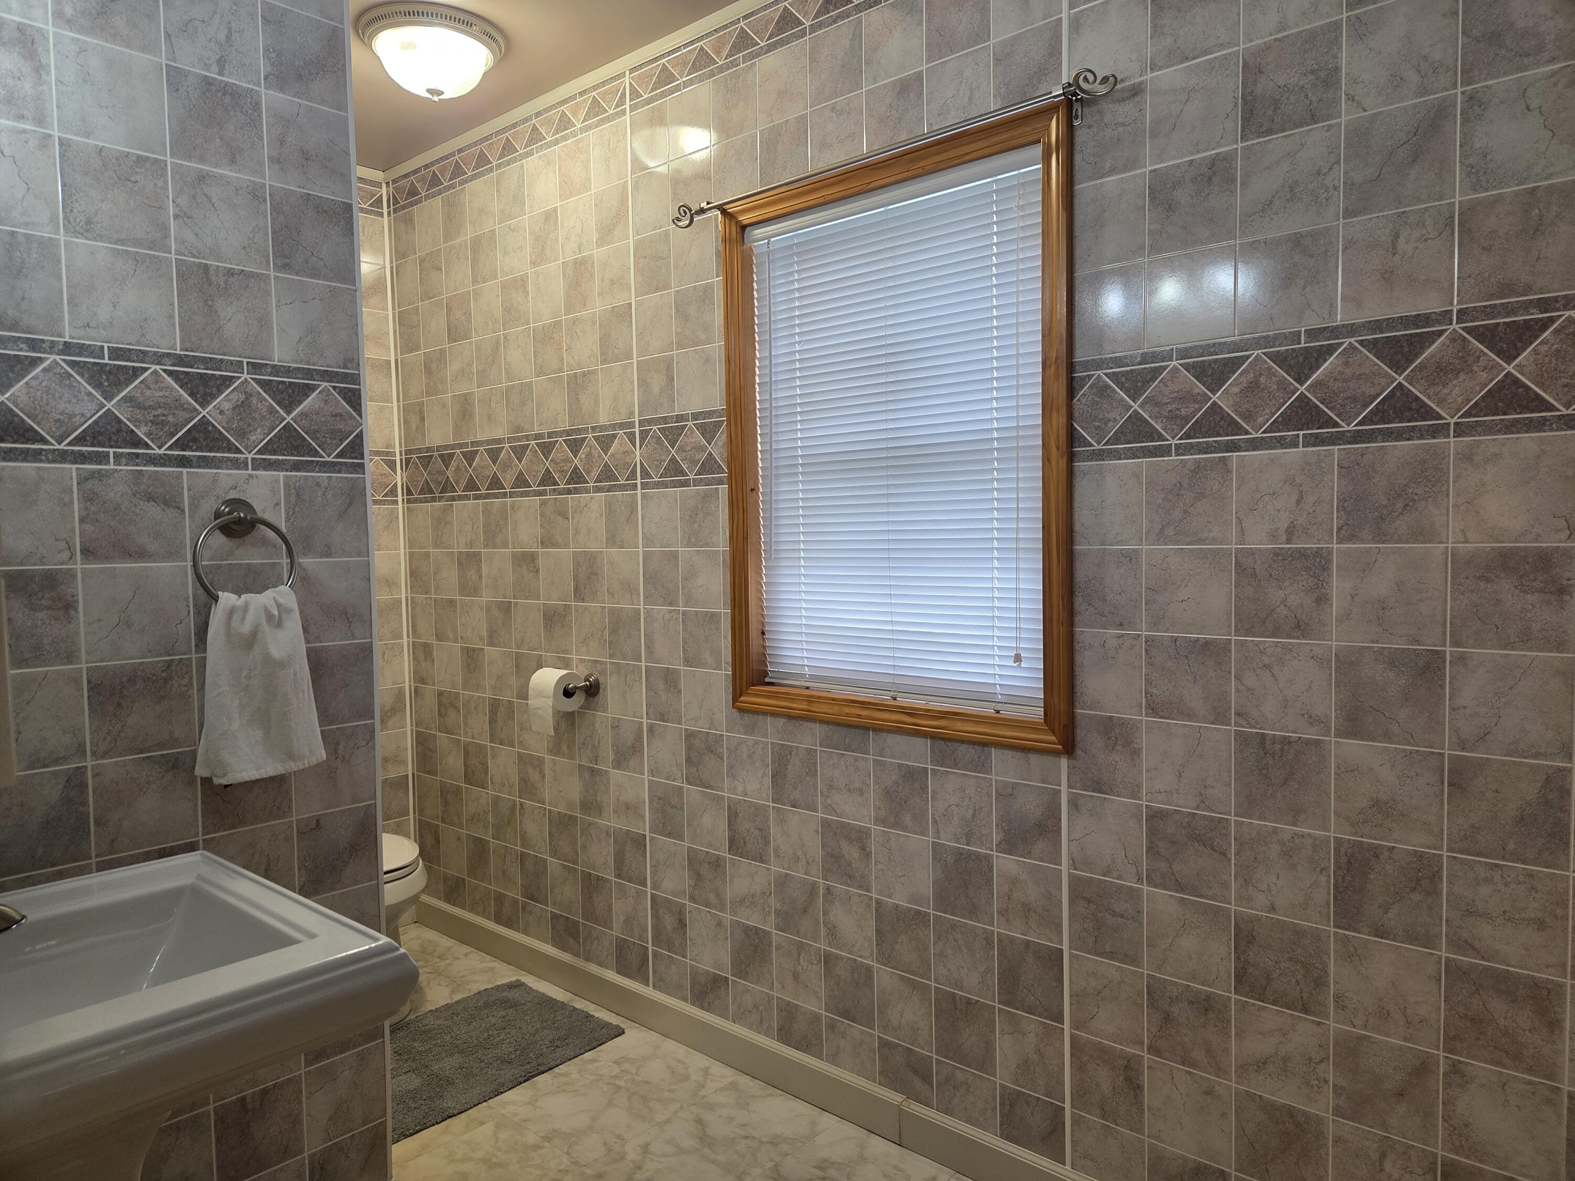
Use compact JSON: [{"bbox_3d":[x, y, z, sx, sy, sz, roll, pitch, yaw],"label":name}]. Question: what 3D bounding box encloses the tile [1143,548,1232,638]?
[{"bbox_3d":[0.692,0.001,1.794,0.150,0.150,0.010,2,4,42],"label":"tile"}]

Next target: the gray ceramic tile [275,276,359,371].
[{"bbox_3d":[-0.838,-0.472,1.860,0.010,0.149,0.144,2,4,42],"label":"gray ceramic tile"}]

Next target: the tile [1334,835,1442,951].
[{"bbox_3d":[0.922,0.464,1.609,0.150,0.150,0.010,2,4,42],"label":"tile"}]

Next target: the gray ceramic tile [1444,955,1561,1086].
[{"bbox_3d":[1.037,0.620,1.514,0.150,0.150,0.010,2,4,42],"label":"gray ceramic tile"}]

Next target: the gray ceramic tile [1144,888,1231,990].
[{"bbox_3d":[0.700,0.610,1.824,0.152,0.153,0.010,2,4,42],"label":"gray ceramic tile"}]

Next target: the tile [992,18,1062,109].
[{"bbox_3d":[0.447,-0.958,1.947,0.150,0.150,0.010,2,4,42],"label":"tile"}]

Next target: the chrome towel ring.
[{"bbox_3d":[-0.911,-0.062,1.751,0.062,0.185,0.164,2,4,42],"label":"chrome towel ring"}]

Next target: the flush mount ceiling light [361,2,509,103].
[{"bbox_3d":[-0.853,-1.263,2.531,0.342,0.157,0.342,2,4,42],"label":"flush mount ceiling light"}]

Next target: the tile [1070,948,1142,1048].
[{"bbox_3d":[0.591,0.759,1.931,0.146,0.150,0.010,2,4,42],"label":"tile"}]

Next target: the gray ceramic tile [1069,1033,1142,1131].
[{"bbox_3d":[0.596,0.913,1.945,0.147,0.151,0.010,2,4,42],"label":"gray ceramic tile"}]

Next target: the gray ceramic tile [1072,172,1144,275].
[{"bbox_3d":[0.567,-0.651,1.860,0.150,0.150,0.010,2,4,42],"label":"gray ceramic tile"}]

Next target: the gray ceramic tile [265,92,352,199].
[{"bbox_3d":[-0.846,-0.780,1.851,0.010,0.153,0.150,2,4,42],"label":"gray ceramic tile"}]

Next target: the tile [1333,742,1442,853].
[{"bbox_3d":[0.919,0.312,1.601,0.150,0.150,0.010,2,4,42],"label":"tile"}]

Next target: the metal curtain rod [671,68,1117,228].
[{"bbox_3d":[0.149,-0.882,2.167,1.135,0.070,0.068,2,4,42],"label":"metal curtain rod"}]

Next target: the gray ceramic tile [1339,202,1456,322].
[{"bbox_3d":[0.907,-0.486,1.559,0.150,0.149,0.010,2,4,42],"label":"gray ceramic tile"}]

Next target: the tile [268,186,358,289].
[{"bbox_3d":[-0.843,-0.627,1.859,0.010,0.153,0.150,2,4,42],"label":"tile"}]

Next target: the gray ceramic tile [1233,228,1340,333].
[{"bbox_3d":[0.794,-0.491,1.661,0.150,0.150,0.010,2,4,42],"label":"gray ceramic tile"}]

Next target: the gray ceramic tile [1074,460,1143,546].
[{"bbox_3d":[0.574,-0.155,1.885,0.150,0.150,0.010,2,4,42],"label":"gray ceramic tile"}]

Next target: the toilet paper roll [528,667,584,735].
[{"bbox_3d":[-0.639,0.308,2.918,0.099,0.169,0.111,2,4,42],"label":"toilet paper roll"}]

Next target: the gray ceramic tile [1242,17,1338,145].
[{"bbox_3d":[0.789,-0.795,1.644,0.150,0.151,0.010,2,4,42],"label":"gray ceramic tile"}]

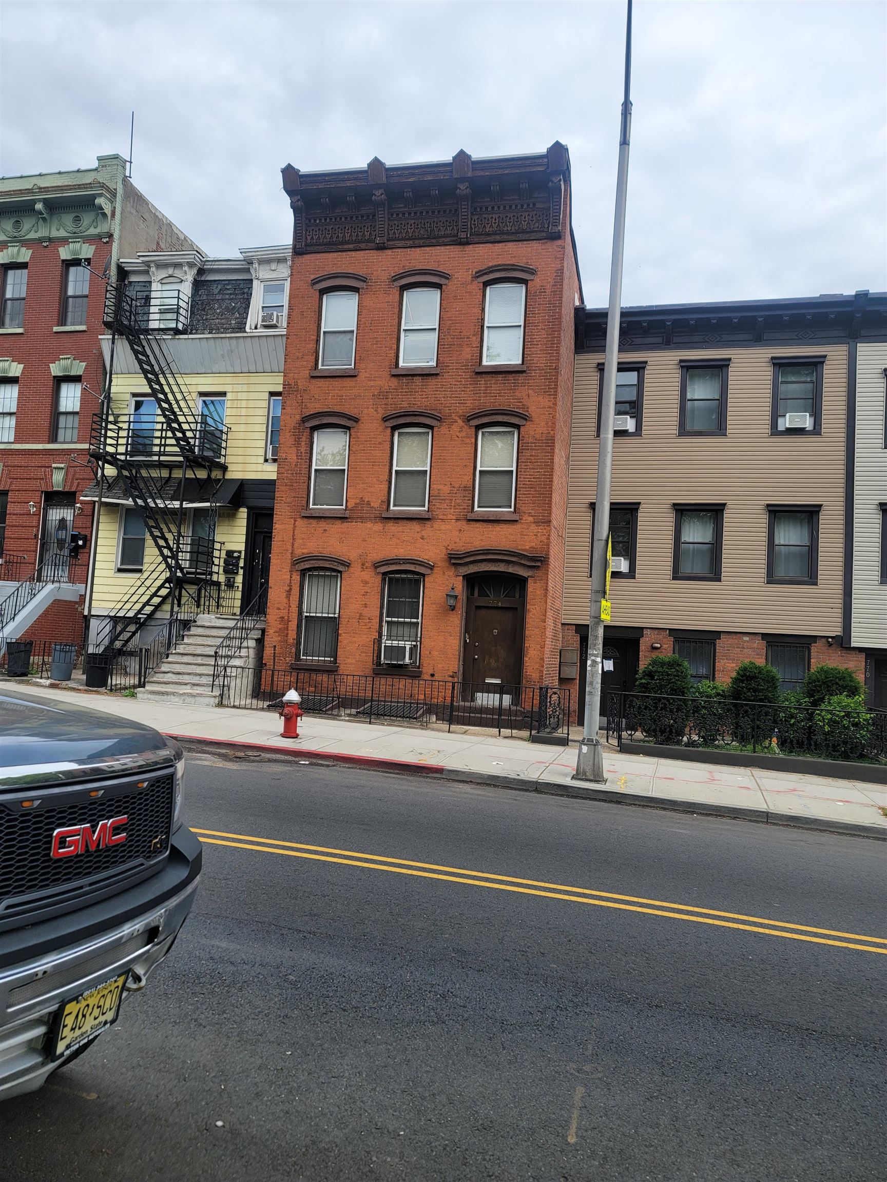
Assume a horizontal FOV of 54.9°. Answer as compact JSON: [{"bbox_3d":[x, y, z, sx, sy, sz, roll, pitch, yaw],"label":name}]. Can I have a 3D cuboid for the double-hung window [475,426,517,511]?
[{"bbox_3d":[1.105,-2.505,17.632,0.820,1.779,0.120,2,-5,13],"label":"double-hung window"}]

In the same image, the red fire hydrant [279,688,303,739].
[{"bbox_3d":[-2.330,1.865,13.027,0.400,0.752,0.360,2,-5,13],"label":"red fire hydrant"}]

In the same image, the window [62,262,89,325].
[{"bbox_3d":[-9.766,-7.913,22.679,0.822,1.821,0.160,2,-5,13],"label":"window"}]

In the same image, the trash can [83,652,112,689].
[{"bbox_3d":[-6.849,1.578,16.926,0.460,0.664,0.460,3,-4,0],"label":"trash can"}]

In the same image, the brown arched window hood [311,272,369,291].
[{"bbox_3d":[-2.261,-6.828,18.864,1.327,0.390,0.140,2,-4,14],"label":"brown arched window hood"}]

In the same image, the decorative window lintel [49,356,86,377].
[{"bbox_3d":[-9.908,-5.952,22.596,1.127,0.552,0.170,2,-5,13],"label":"decorative window lintel"}]

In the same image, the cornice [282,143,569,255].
[{"bbox_3d":[-0.441,-8.255,18.085,6.233,1.807,0.660,2,-5,13],"label":"cornice"}]

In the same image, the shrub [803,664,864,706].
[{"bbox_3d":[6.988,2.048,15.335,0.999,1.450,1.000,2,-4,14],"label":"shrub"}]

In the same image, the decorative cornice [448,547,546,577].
[{"bbox_3d":[1.081,-0.565,17.205,1.967,0.561,0.270,2,-5,13],"label":"decorative cornice"}]

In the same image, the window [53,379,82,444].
[{"bbox_3d":[-9.964,-4.768,22.687,0.814,1.774,0.140,2,-5,13],"label":"window"}]

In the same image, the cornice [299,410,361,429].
[{"bbox_3d":[-2.434,-3.734,18.643,1.327,0.367,0.140,2,-4,14],"label":"cornice"}]

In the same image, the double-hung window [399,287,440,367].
[{"bbox_3d":[-0.513,-5.734,18.553,0.845,1.786,0.100,2,-4,14],"label":"double-hung window"}]

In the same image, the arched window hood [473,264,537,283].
[{"bbox_3d":[1.326,-6.678,17.989,1.317,0.386,0.140,2,-4,14],"label":"arched window hood"}]

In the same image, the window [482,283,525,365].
[{"bbox_3d":[1.287,-5.573,17.868,0.841,1.759,0.120,2,-5,13],"label":"window"}]

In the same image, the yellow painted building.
[{"bbox_3d":[-4.783,-2.833,26.641,5.934,10.914,11.150,2,-5,13],"label":"yellow painted building"}]

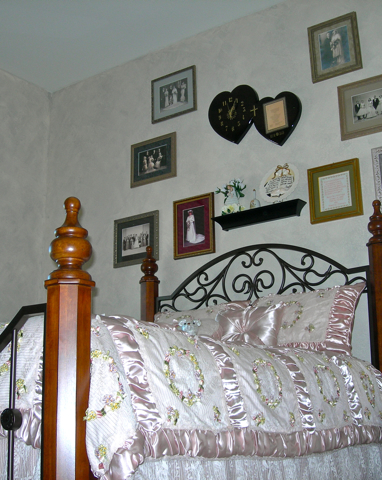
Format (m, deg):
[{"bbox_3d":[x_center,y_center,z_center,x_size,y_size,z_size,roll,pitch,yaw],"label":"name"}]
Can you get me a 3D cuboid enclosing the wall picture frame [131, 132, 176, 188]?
[{"bbox_3d":[-0.248,-0.530,4.738,0.375,0.308,0.025,-11,-16,33],"label":"wall picture frame"}]

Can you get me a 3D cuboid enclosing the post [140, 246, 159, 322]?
[{"bbox_3d":[-0.243,0.811,4.305,0.125,1.589,0.125,-11,-16,33],"label":"post"}]

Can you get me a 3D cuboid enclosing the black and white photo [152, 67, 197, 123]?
[{"bbox_3d":[-0.114,-0.998,4.864,0.382,0.332,0.028,-11,-17,34],"label":"black and white photo"}]

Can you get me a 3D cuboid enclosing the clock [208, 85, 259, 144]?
[{"bbox_3d":[0.284,-0.787,4.528,0.382,0.395,0.030,-11,-17,34],"label":"clock"}]

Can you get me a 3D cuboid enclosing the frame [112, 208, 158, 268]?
[{"bbox_3d":[-0.373,0.001,4.828,0.398,0.344,0.028,-11,-17,34],"label":"frame"}]

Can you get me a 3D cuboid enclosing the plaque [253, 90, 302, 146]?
[{"bbox_3d":[0.528,-0.713,4.223,0.322,0.336,0.025,-11,-16,33],"label":"plaque"}]

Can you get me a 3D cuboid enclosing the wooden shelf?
[{"bbox_3d":[0.409,-0.140,4.237,0.593,0.075,0.120,-11,-17,34],"label":"wooden shelf"}]

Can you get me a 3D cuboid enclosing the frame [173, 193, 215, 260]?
[{"bbox_3d":[0.024,-0.085,4.561,0.320,0.398,0.028,-11,-17,34],"label":"frame"}]

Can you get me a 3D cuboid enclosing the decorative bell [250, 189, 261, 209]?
[{"bbox_3d":[0.380,-0.239,4.168,0.065,0.137,0.065,-1,-13,0],"label":"decorative bell"}]

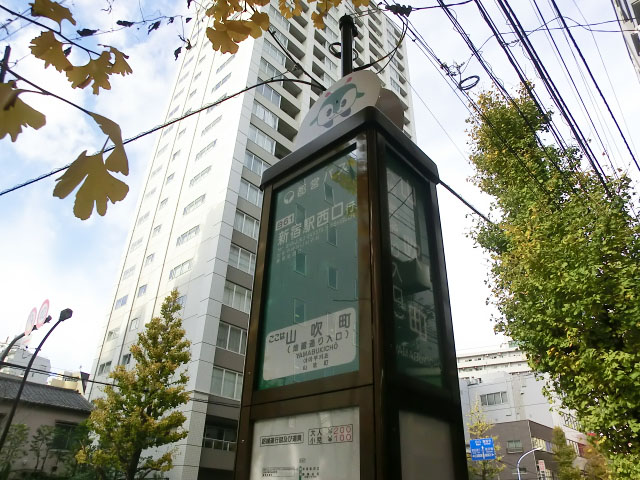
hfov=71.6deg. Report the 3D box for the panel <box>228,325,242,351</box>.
[{"bbox_3d":[-5.823,6.790,30.246,0.050,1.647,0.915,-25,-40,37],"label":"panel"}]

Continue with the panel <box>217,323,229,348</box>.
[{"bbox_3d":[-6.510,6.379,29.653,0.050,1.647,0.813,-25,-40,37],"label":"panel"}]

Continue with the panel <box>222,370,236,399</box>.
[{"bbox_3d":[-5.873,9.354,28.769,0.050,1.576,0.925,-25,-40,37],"label":"panel"}]

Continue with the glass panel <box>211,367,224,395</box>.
[{"bbox_3d":[-6.543,8.961,28.187,0.050,1.576,0.834,-25,-40,37],"label":"glass panel"}]

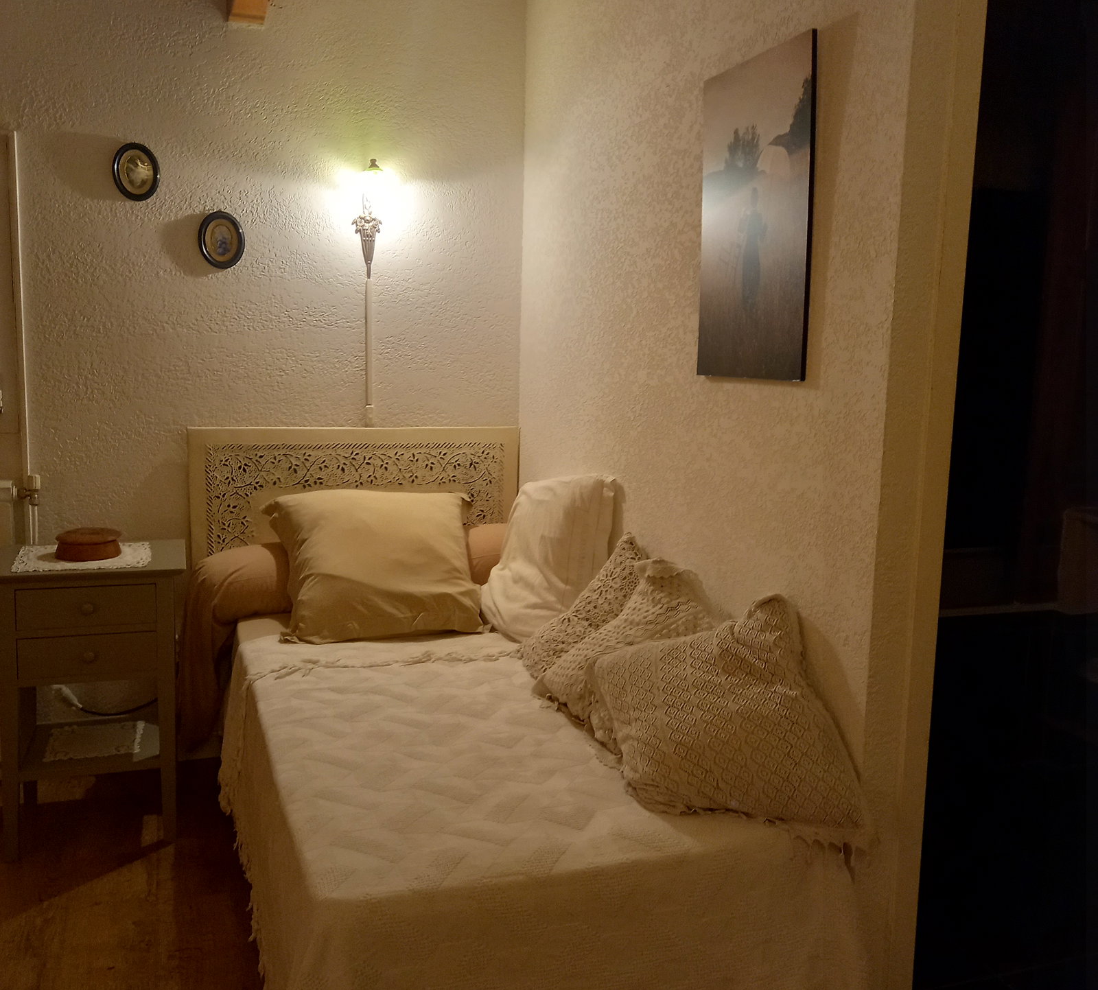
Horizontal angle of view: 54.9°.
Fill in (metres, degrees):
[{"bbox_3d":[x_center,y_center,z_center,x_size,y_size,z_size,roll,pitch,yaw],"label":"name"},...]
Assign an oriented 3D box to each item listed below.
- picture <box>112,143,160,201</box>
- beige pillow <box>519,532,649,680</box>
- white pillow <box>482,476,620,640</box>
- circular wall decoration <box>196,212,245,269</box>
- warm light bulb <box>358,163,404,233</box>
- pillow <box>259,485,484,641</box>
[{"bbox_3d":[-1.157,-0.907,2.962,0.122,0.162,0.025,-2,8,-20],"label":"picture"},{"bbox_3d":[0.133,0.283,2.411,0.120,0.400,0.400,40,-11,-26],"label":"beige pillow"},{"bbox_3d":[-0.005,0.161,2.774,0.160,0.430,0.450,21,-6,-38],"label":"white pillow"},{"bbox_3d":[-0.948,-0.739,3.063,0.127,0.165,0.025,-2,8,-20],"label":"circular wall decoration"},{"bbox_3d":[-0.511,-0.879,3.121,0.110,0.190,0.110,-2,8,-20],"label":"warm light bulb"},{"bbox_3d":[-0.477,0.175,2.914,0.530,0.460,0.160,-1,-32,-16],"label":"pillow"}]

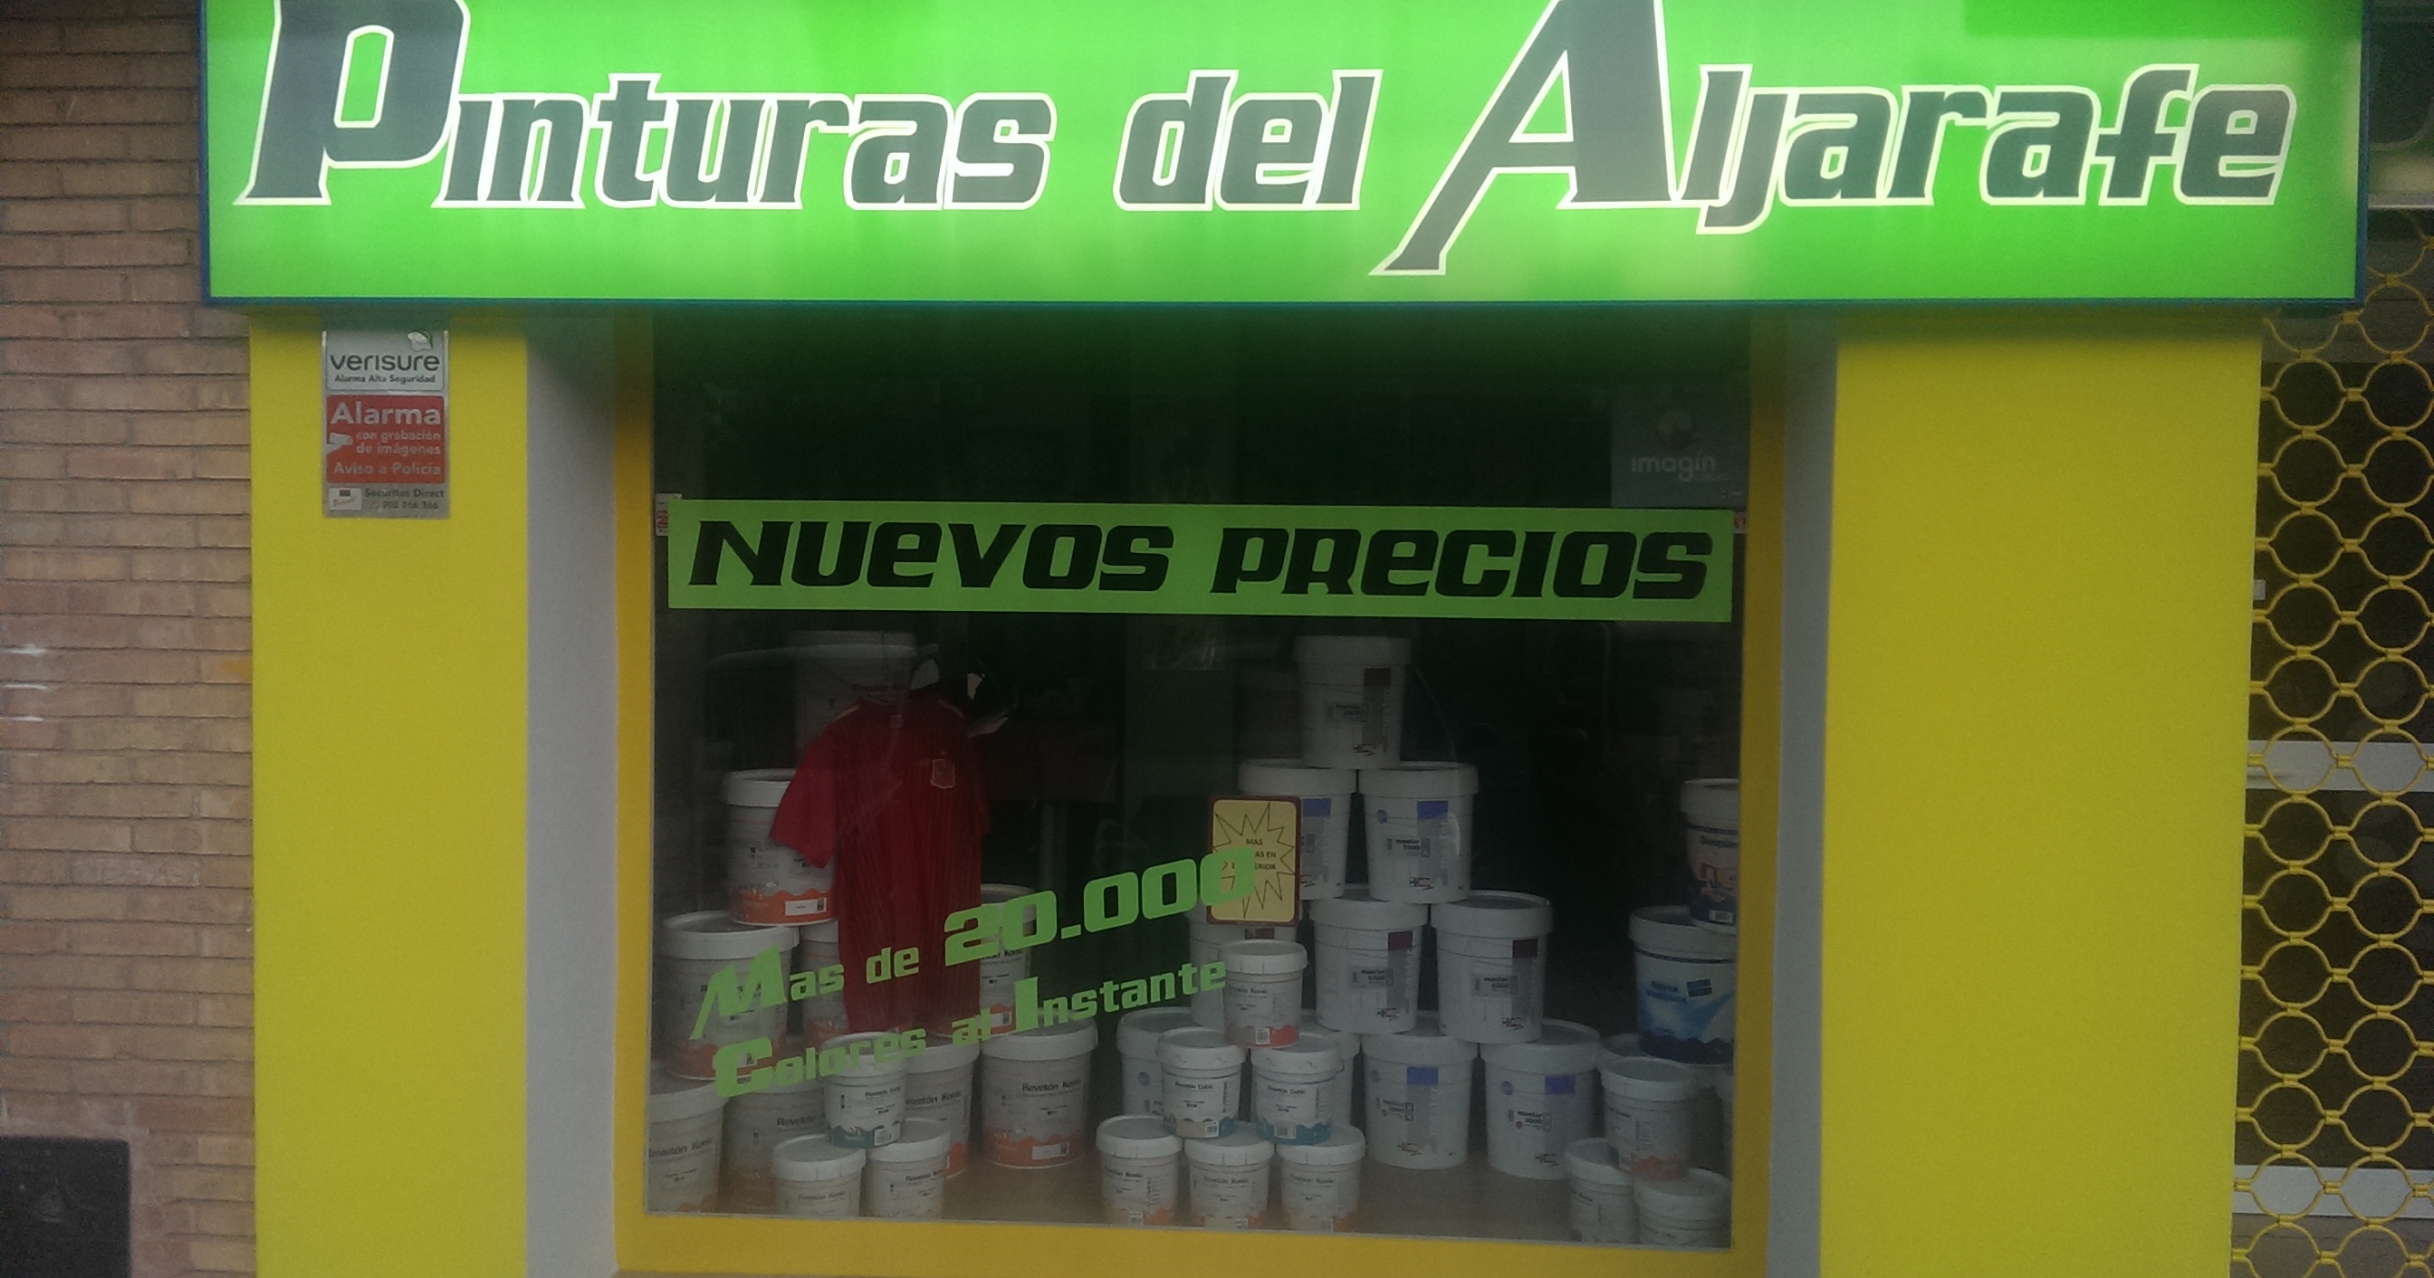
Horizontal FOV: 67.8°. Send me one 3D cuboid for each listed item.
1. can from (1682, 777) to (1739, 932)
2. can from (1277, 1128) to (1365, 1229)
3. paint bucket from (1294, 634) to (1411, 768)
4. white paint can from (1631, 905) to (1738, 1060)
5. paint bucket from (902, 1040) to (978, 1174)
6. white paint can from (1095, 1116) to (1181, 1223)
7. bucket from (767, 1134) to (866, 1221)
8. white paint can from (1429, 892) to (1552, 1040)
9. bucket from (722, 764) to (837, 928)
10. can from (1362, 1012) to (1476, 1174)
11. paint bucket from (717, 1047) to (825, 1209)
[{"bbox_3d":[1.224,0.501,4.190,0.293,0.321,0.293,1,2,16],"label":"can"},{"bbox_3d":[0.227,1.179,3.924,0.191,0.199,0.191,1,1,0],"label":"can"},{"bbox_3d":[0.344,0.159,4.592,0.293,0.321,0.293,1,2,4],"label":"paint bucket"},{"bbox_3d":[1.108,0.804,4.214,0.289,0.316,0.289,1,2,21],"label":"white paint can"},{"bbox_3d":[-0.708,1.103,4.314,0.288,0.310,0.288,1,1,0],"label":"paint bucket"},{"bbox_3d":[-0.171,1.188,4.011,0.195,0.202,0.195,1,2,-2],"label":"white paint can"},{"bbox_3d":[-0.844,1.185,3.850,0.195,0.202,0.195,0,2,-12],"label":"bucket"},{"bbox_3d":[0.673,0.806,4.436,0.293,0.321,0.293,1,2,9],"label":"white paint can"},{"bbox_3d":[-0.980,0.474,4.154,0.294,0.324,0.294,1,2,0],"label":"bucket"},{"bbox_3d":[0.498,1.109,4.454,0.290,0.319,0.290,1,1,10],"label":"can"},{"bbox_3d":[-0.966,1.122,4.183,0.294,0.324,0.294,1,2,0],"label":"paint bucket"}]

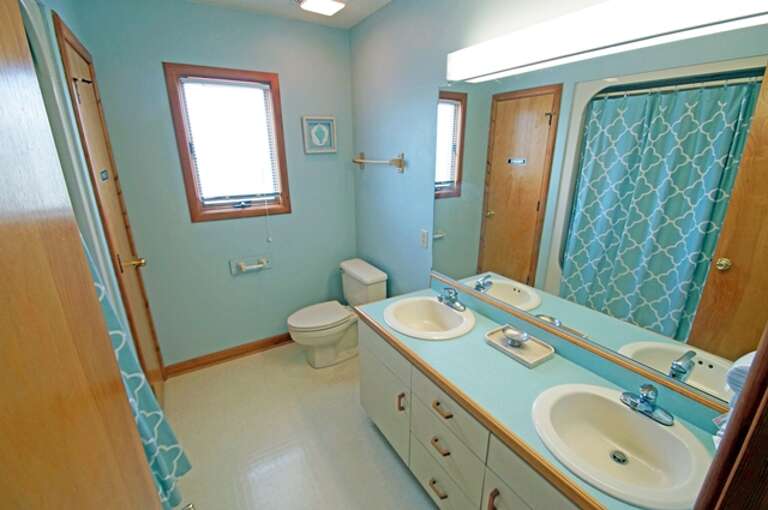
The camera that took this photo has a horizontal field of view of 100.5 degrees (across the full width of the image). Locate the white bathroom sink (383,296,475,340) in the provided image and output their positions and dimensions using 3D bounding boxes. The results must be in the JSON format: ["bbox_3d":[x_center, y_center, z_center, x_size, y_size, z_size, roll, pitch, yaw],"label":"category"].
[{"bbox_3d":[0.225,0.381,1.636,0.450,0.170,0.475,-10,18,-29],"label":"white bathroom sink"}]

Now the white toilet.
[{"bbox_3d":[-0.393,0.475,2.518,0.730,0.672,0.510,-10,18,-29],"label":"white toilet"}]

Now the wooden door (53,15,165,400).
[{"bbox_3d":[-1.461,-0.035,1.771,0.060,2.100,0.570,-10,18,-29],"label":"wooden door"}]

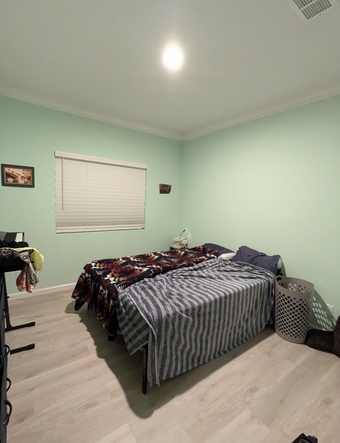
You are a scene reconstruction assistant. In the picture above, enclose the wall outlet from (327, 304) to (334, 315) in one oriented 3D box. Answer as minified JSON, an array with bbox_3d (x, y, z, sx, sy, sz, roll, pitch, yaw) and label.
[{"bbox_3d":[1.746,0.981,2.286,0.016,0.114,0.070,-2,7,-36],"label":"wall outlet"}]

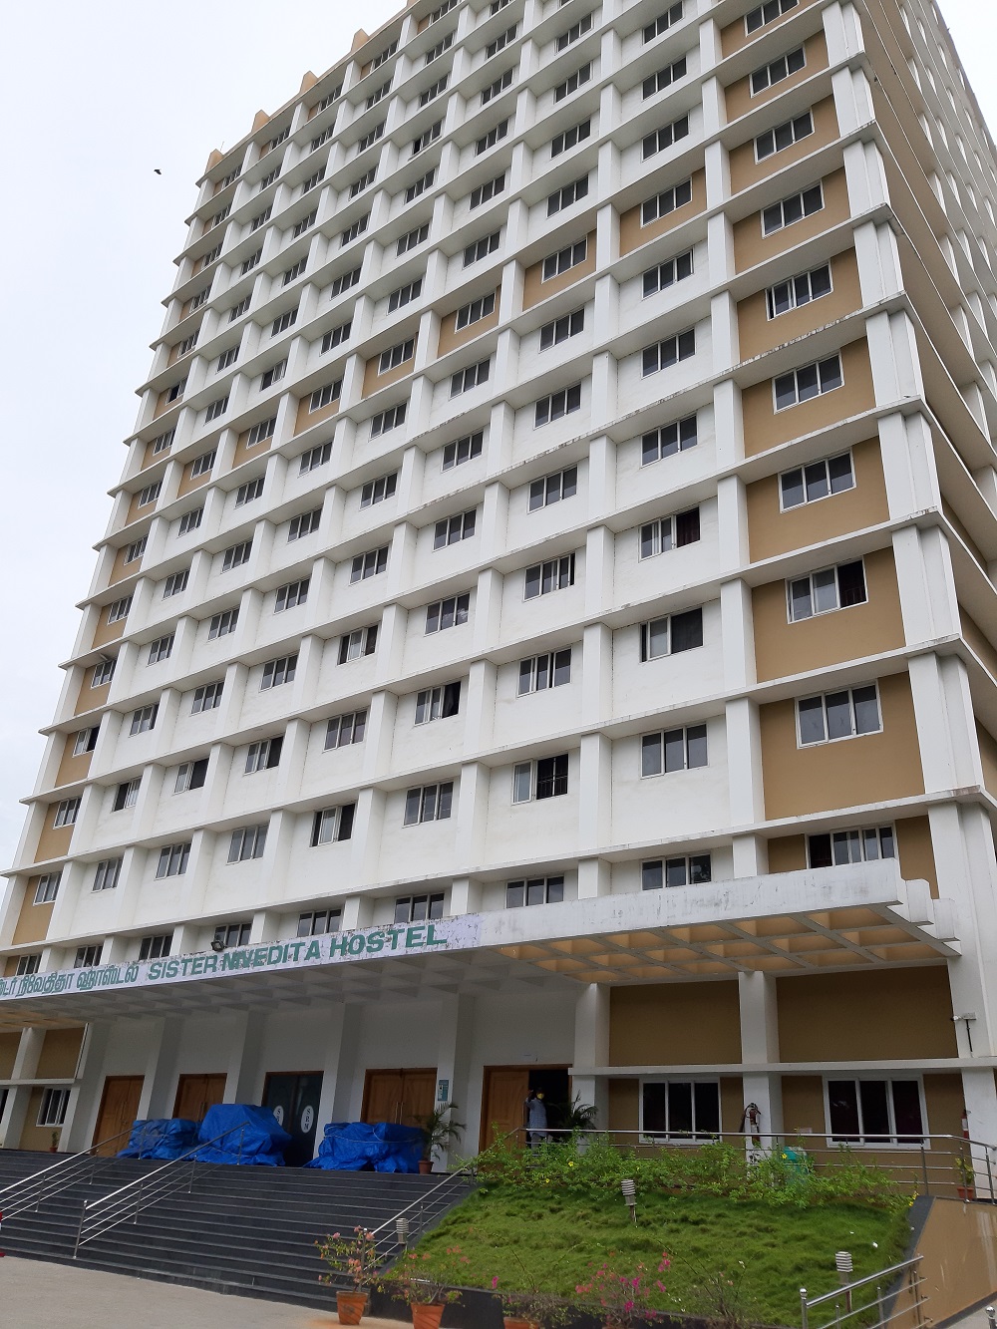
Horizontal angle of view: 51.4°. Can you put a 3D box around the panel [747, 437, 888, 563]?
[{"bbox_3d":[7.360,-3.650,24.149,3.314,2.684,0.120,-17,-34,35],"label":"panel"}]

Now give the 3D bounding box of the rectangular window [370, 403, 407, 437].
[{"bbox_3d":[-4.187,-9.216,39.373,1.843,1.102,0.100,-17,-34,35],"label":"rectangular window"}]

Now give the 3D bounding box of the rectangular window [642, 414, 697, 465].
[{"bbox_3d":[4.616,-6.049,28.028,1.719,1.093,0.120,-17,-34,35],"label":"rectangular window"}]

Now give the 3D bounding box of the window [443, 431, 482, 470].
[{"bbox_3d":[-1.176,-6.972,33.852,1.731,1.101,0.120,-17,-34,35],"label":"window"}]

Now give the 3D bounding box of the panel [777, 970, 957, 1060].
[{"bbox_3d":[7.032,6.747,19.973,3.504,1.647,0.100,-17,-34,35],"label":"panel"}]

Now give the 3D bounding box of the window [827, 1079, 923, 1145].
[{"bbox_3d":[6.635,7.904,18.293,1.739,1.125,0.100,-17,-34,35],"label":"window"}]

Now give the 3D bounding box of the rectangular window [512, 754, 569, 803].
[{"bbox_3d":[1.053,2.909,26.279,1.754,1.125,0.100,-17,-34,35],"label":"rectangular window"}]

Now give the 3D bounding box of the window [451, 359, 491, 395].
[{"bbox_3d":[-1.025,-10.173,37.023,1.807,1.111,0.100,-17,-34,35],"label":"window"}]

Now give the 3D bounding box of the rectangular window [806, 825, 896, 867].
[{"bbox_3d":[6.814,3.746,19.955,1.780,1.169,0.120,-17,-34,35],"label":"rectangular window"}]

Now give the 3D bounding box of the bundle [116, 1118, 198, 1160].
[{"bbox_3d":[-8.168,11.546,25.172,1.900,0.860,0.900,-17,-34,35],"label":"bundle"}]

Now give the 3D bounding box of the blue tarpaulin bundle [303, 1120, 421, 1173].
[{"bbox_3d":[-2.779,10.188,21.797,2.231,0.920,1.100,-17,-34,35],"label":"blue tarpaulin bundle"}]

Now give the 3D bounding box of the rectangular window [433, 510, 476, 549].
[{"bbox_3d":[-1.335,-4.124,31.900,1.758,1.131,0.120,-17,-34,35],"label":"rectangular window"}]

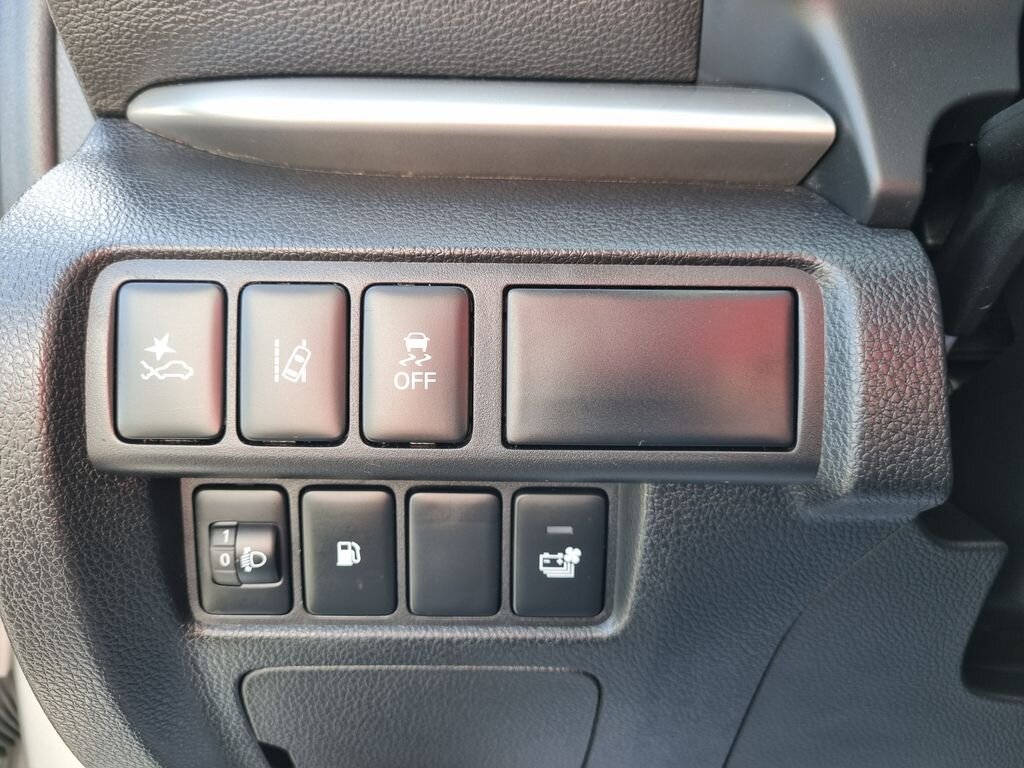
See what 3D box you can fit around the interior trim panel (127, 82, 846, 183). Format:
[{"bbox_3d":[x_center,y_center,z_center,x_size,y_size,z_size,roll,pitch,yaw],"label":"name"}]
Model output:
[{"bbox_3d":[-0.008,-0.064,0.195,0.174,0.025,0.018,1,-7,0],"label":"interior trim panel"}]

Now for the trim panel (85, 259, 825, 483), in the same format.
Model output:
[{"bbox_3d":[-0.013,-0.003,0.182,0.164,0.050,0.024,1,-1,0],"label":"trim panel"}]

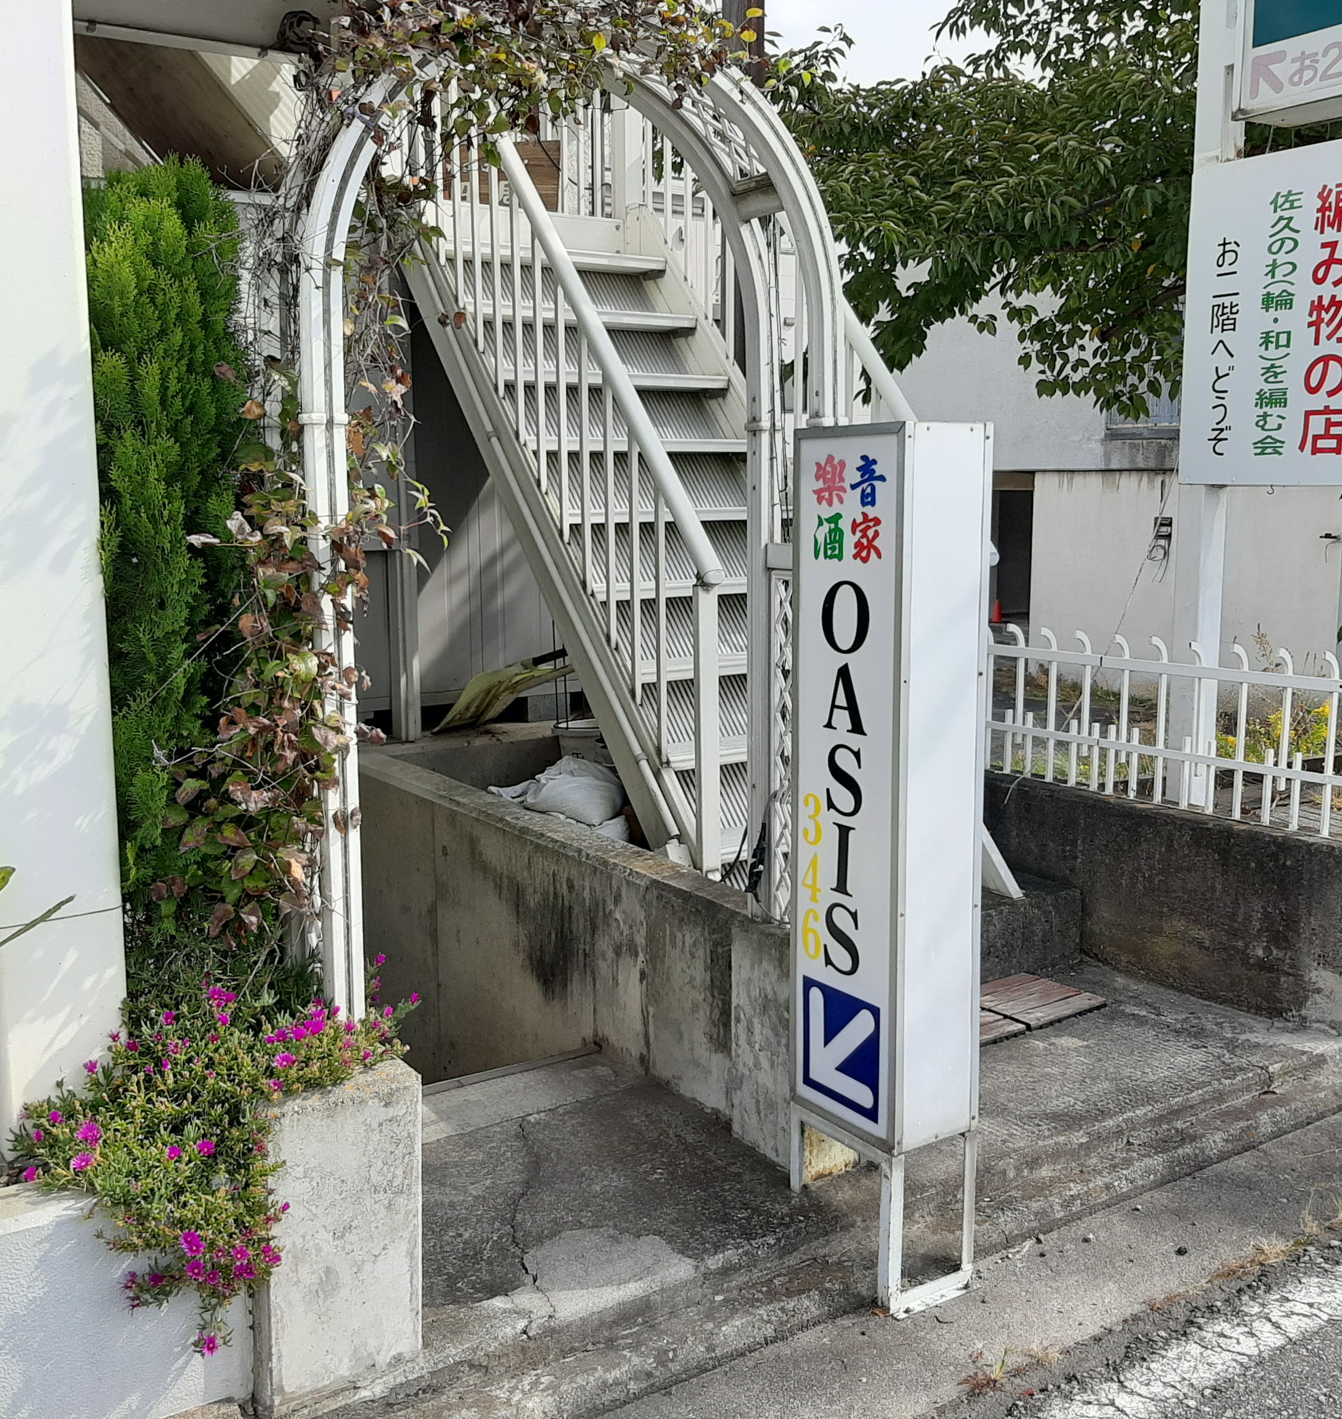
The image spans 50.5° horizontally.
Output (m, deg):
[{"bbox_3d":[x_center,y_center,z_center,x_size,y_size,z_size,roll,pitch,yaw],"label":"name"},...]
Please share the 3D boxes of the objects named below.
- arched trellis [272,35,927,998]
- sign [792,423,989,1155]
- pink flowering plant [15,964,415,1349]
[{"bbox_3d":[-0.183,-0.352,2.639,1.037,1.741,0.333,-4,9,-25],"label":"arched trellis"},{"bbox_3d":[0.396,0.134,2.607,0.205,1.280,0.292,-6,10,-33],"label":"sign"},{"bbox_3d":[-0.752,0.690,2.303,0.640,0.461,0.512,-6,10,-33],"label":"pink flowering plant"}]

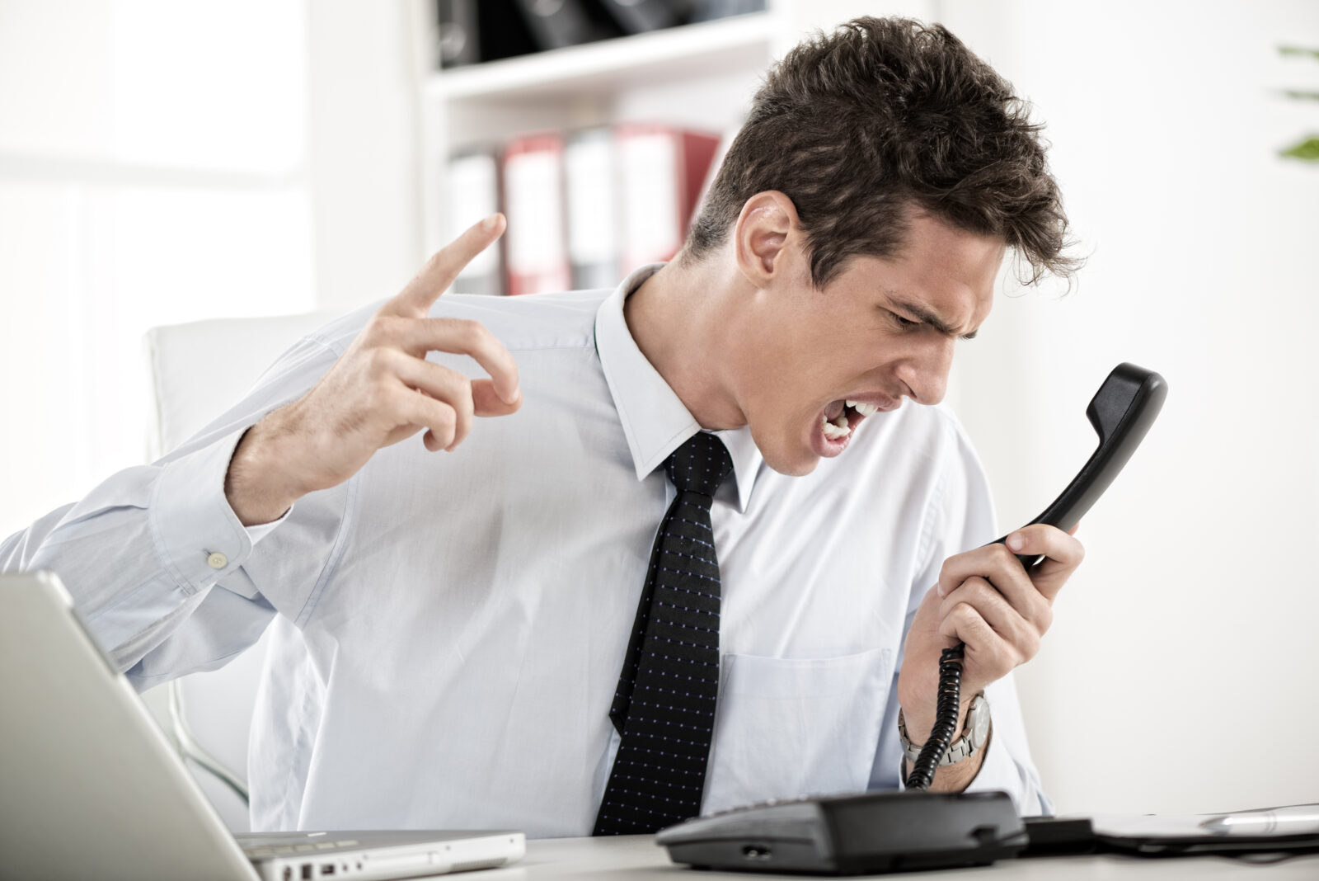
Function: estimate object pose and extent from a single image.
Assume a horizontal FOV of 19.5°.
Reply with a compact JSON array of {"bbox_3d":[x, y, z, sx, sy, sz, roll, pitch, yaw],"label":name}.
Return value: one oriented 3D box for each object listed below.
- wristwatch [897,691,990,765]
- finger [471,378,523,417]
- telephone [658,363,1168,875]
[{"bbox_3d":[0.190,0.187,2.560,0.063,0.067,0.042,0,-46,16],"label":"wristwatch"},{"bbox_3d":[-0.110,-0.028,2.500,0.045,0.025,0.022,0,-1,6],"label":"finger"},{"bbox_3d":[0.163,0.106,2.470,0.300,0.310,0.200,1,-2,-38],"label":"telephone"}]

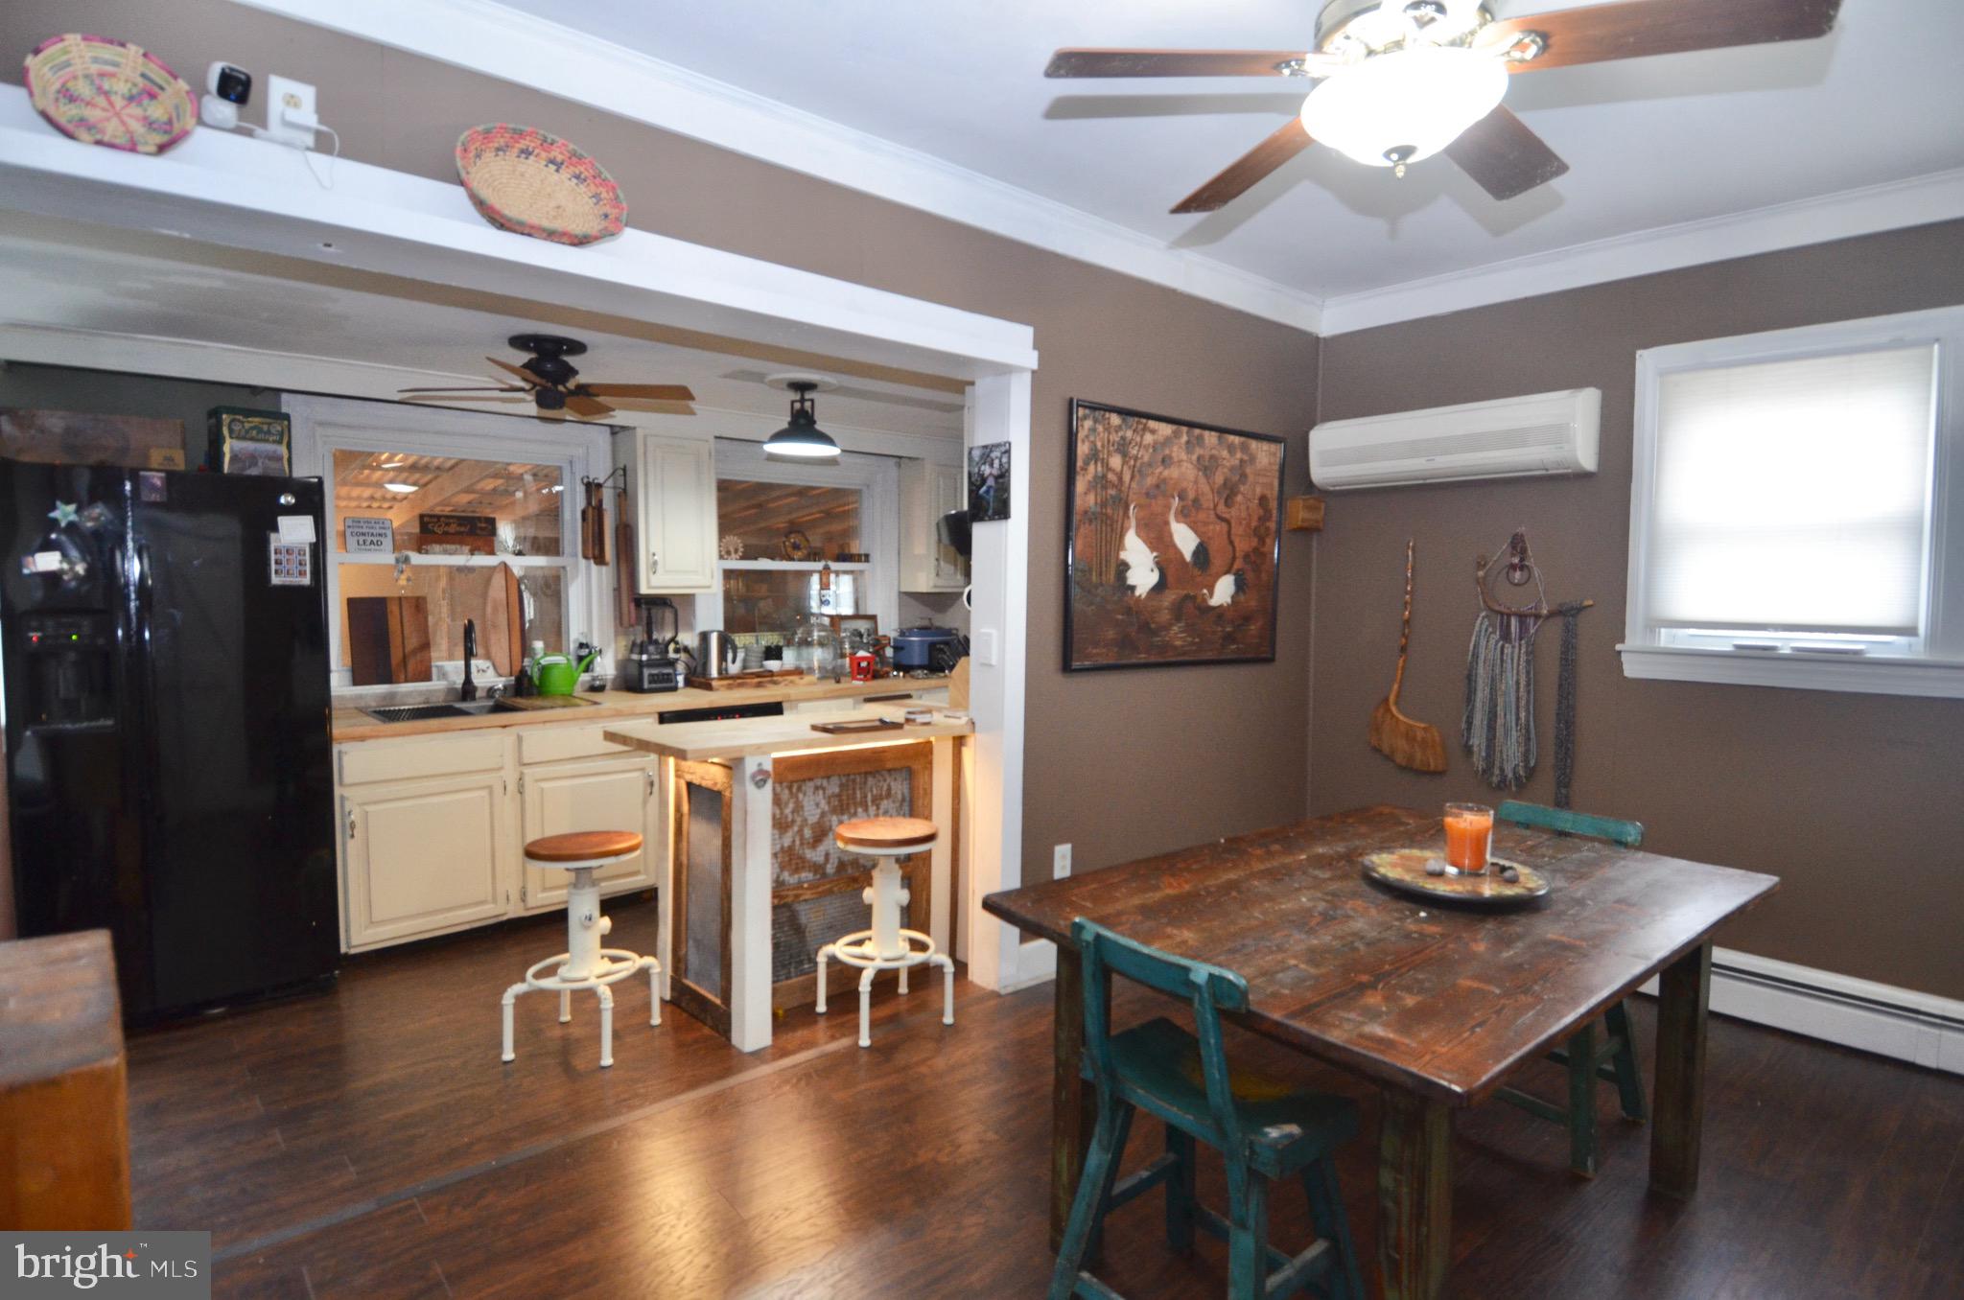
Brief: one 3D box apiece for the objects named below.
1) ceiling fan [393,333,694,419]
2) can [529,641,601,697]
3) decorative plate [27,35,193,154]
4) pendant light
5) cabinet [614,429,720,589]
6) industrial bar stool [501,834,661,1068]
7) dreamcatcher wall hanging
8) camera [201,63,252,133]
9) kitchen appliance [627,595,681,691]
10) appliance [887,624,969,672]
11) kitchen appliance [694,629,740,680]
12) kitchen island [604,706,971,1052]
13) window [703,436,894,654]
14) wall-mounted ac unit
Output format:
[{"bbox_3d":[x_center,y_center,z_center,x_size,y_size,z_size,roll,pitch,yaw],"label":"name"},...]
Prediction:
[{"bbox_3d":[-1.626,-1.017,3.680,1.070,0.250,1.070,1,4,1],"label":"ceiling fan"},{"bbox_3d":[-1.840,0.104,4.320,0.295,0.200,0.150,-1,4,-28],"label":"can"},{"bbox_3d":[-1.557,-0.981,1.762,0.232,0.232,0.060,-5,-12,-37],"label":"decorative plate"},{"bbox_3d":[-0.736,-0.957,4.038,0.310,0.270,0.310,1,4,0],"label":"pendant light"},{"bbox_3d":[-1.496,-0.638,4.634,0.365,0.750,0.320,-2,5,-40],"label":"cabinet"},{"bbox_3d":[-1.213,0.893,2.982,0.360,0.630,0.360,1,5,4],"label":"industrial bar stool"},{"bbox_3d":[2.143,0.062,3.880,0.050,1.060,0.440,-2,5,-40],"label":"dreamcatcher wall hanging"},{"bbox_3d":[-1.432,-1.050,1.861,0.056,0.107,0.058,3,5,29],"label":"camera"},{"bbox_3d":[-1.532,-0.026,4.565,0.185,0.430,0.210,-3,6,-41],"label":"kitchen appliance"},{"bbox_3d":[-0.310,-0.004,5.572,0.370,0.240,0.290,-2,5,-40],"label":"appliance"},{"bbox_3d":[-1.273,0.020,4.699,0.205,0.230,0.155,-1,5,-15],"label":"kitchen appliance"},{"bbox_3d":[-0.633,0.722,3.321,1.037,0.928,0.566,-3,6,-41],"label":"kitchen island"},{"bbox_3d":[-0.941,-0.515,5.294,1.190,1.090,0.080,-2,5,-40],"label":"window"},{"bbox_3d":[1.882,-0.857,4.032,0.210,0.310,1.100,-2,5,-40],"label":"wall-mounted ac unit"}]

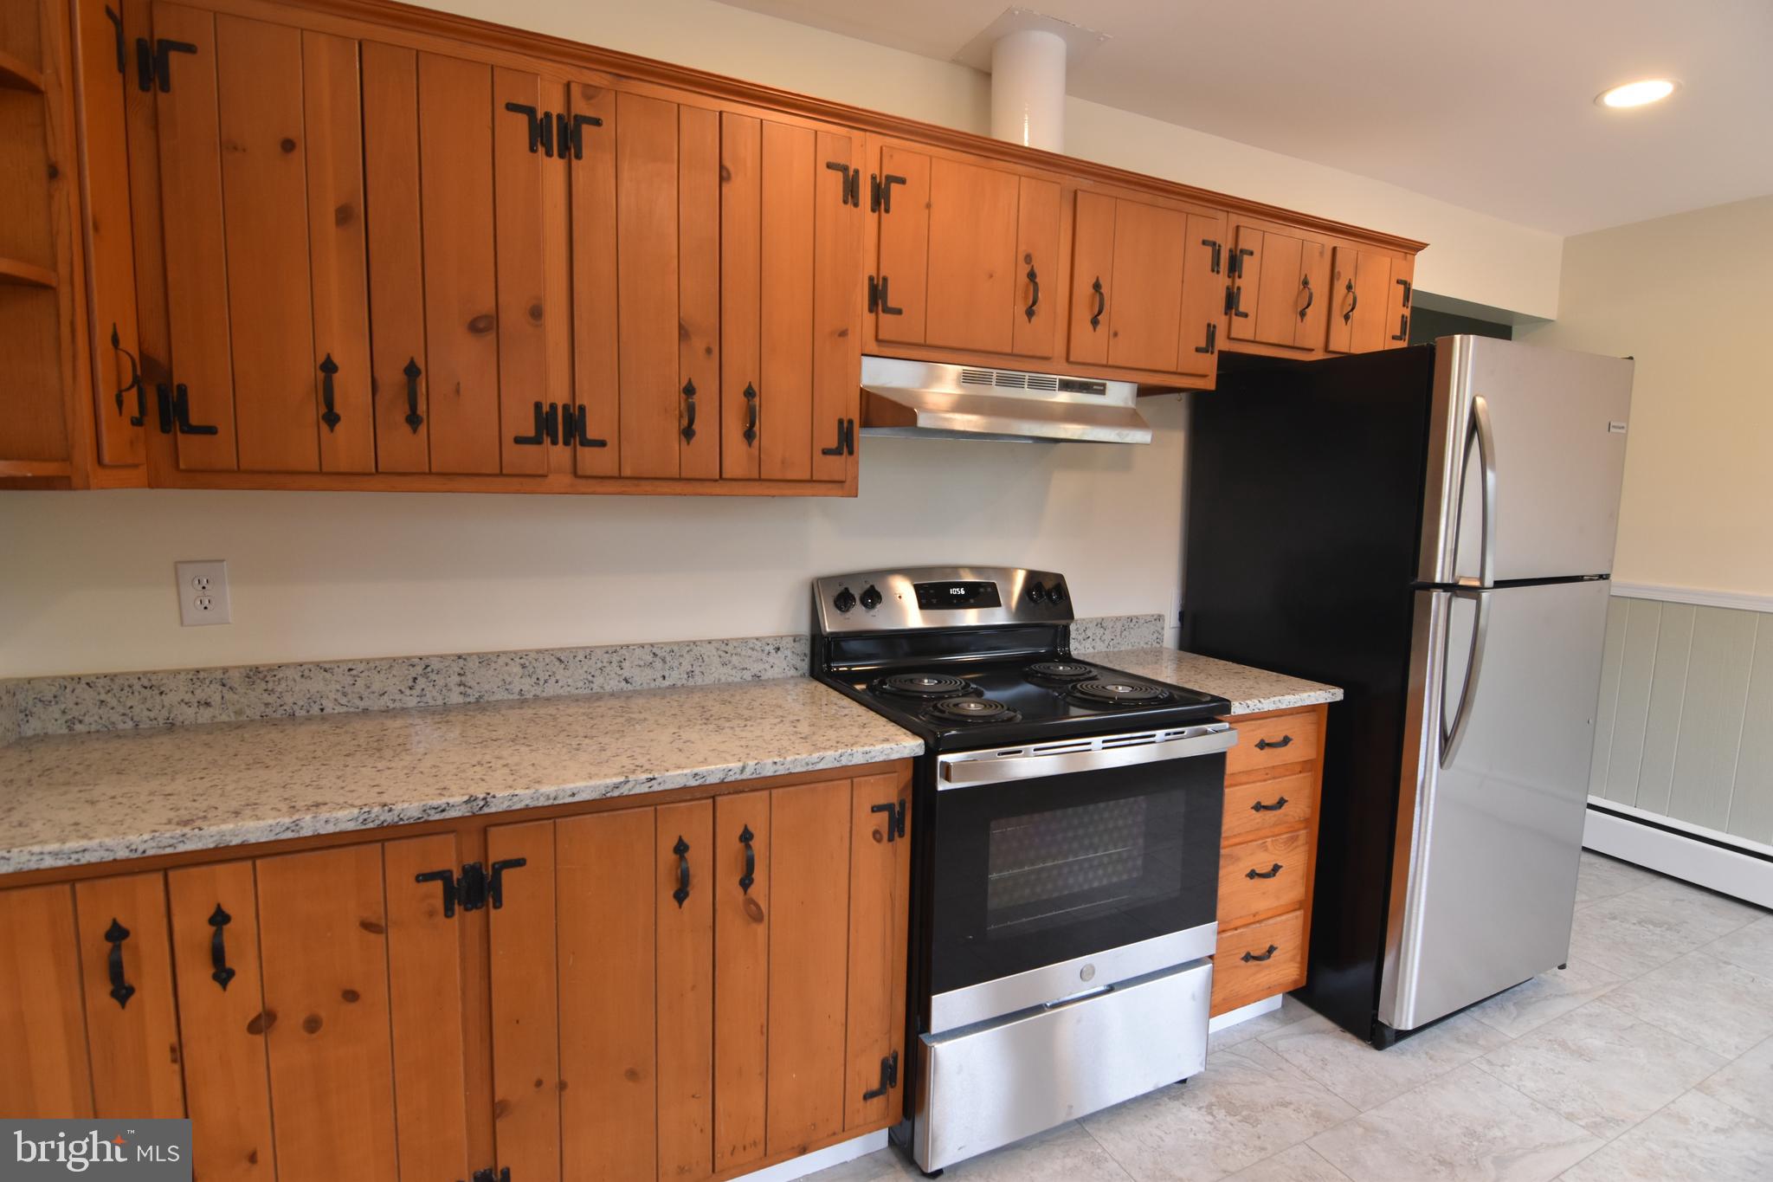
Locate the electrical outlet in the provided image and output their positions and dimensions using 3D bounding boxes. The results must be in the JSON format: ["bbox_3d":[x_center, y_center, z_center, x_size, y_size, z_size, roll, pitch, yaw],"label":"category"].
[{"bbox_3d":[-1.355,0.004,1.563,0.078,0.126,0.008,-2,7,-23],"label":"electrical outlet"}]

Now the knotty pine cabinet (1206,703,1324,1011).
[{"bbox_3d":[0.818,0.633,2.241,0.370,0.767,0.640,-2,7,-23],"label":"knotty pine cabinet"}]

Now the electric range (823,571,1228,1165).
[{"bbox_3d":[0.318,0.565,1.965,0.756,1.185,0.690,-2,7,-23],"label":"electric range"}]

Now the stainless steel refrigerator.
[{"bbox_3d":[1.466,0.244,2.347,0.742,1.770,0.835,-2,7,-24],"label":"stainless steel refrigerator"}]

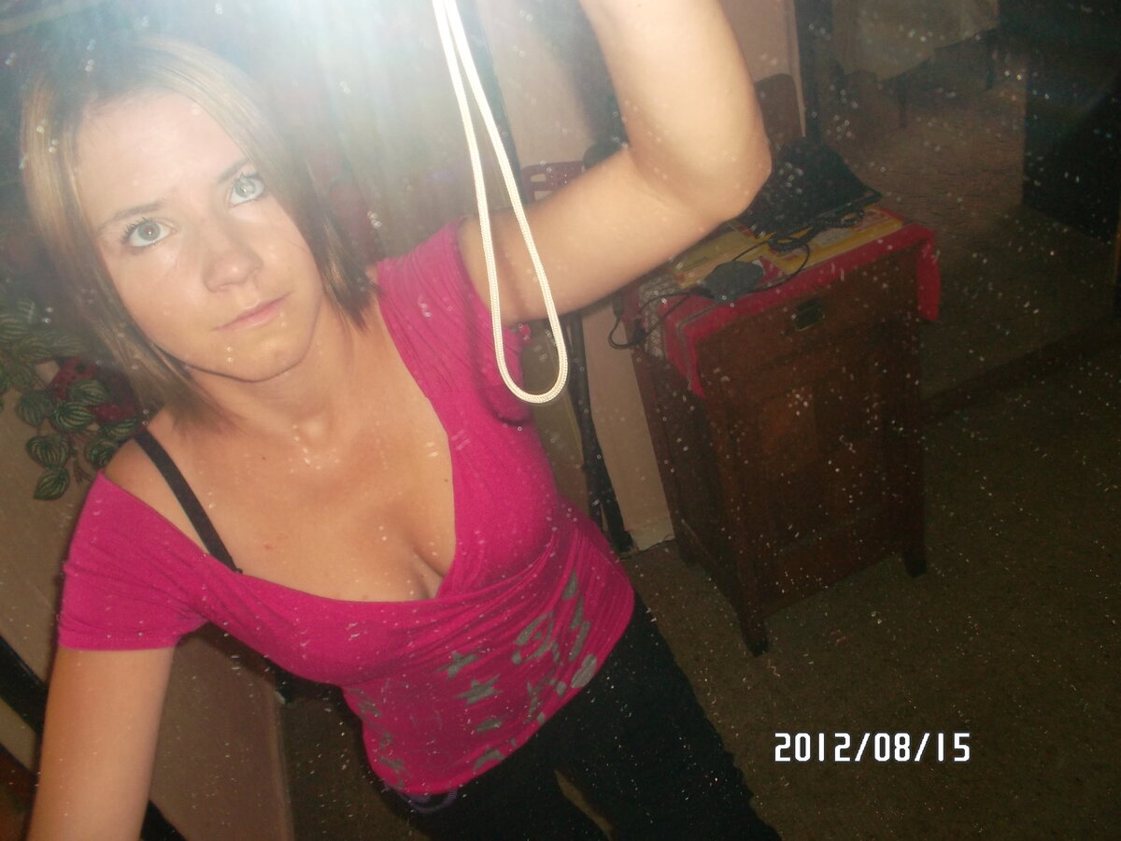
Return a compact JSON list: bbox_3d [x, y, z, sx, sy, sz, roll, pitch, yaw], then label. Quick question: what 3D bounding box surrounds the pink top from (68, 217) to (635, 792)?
[{"bbox_3d":[-0.168,0.150,0.841,0.470,0.500,0.240,-33,39,-9],"label":"pink top"}]

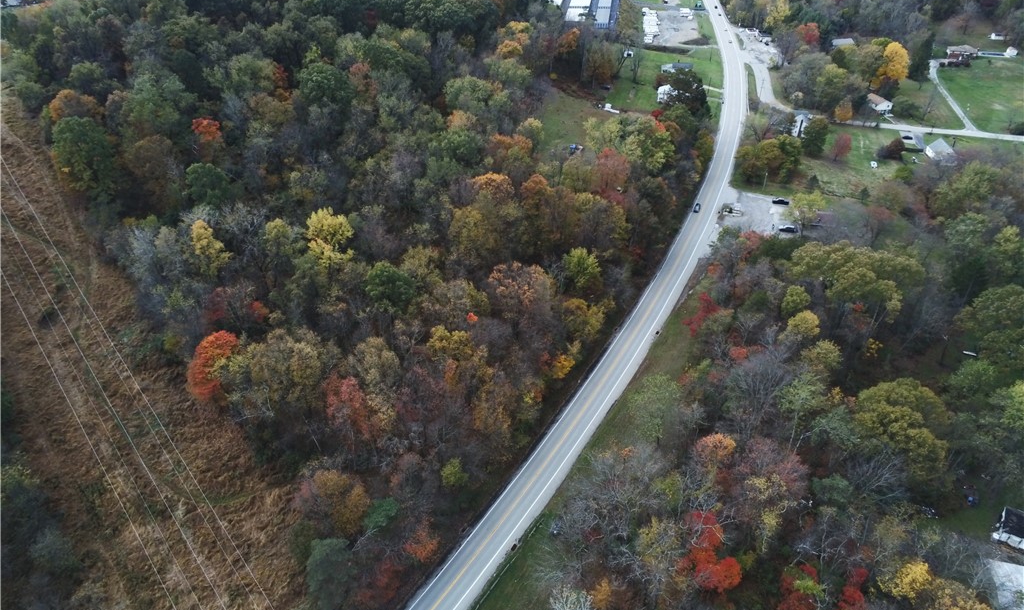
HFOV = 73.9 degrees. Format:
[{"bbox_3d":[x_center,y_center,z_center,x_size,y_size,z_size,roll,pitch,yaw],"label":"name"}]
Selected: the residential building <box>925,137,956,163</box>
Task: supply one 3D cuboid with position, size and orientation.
[{"bbox_3d":[172.246,-60.491,270.308,8.900,6.400,14.000,4,37,7],"label":"residential building"}]

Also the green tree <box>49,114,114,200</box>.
[{"bbox_3d":[-136.242,-49.029,218.159,17.710,23.000,17.710,-1,36,0],"label":"green tree"}]

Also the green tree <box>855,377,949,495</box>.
[{"bbox_3d":[82.800,28.450,145.020,17.500,22.000,17.500,0,37,0],"label":"green tree"}]

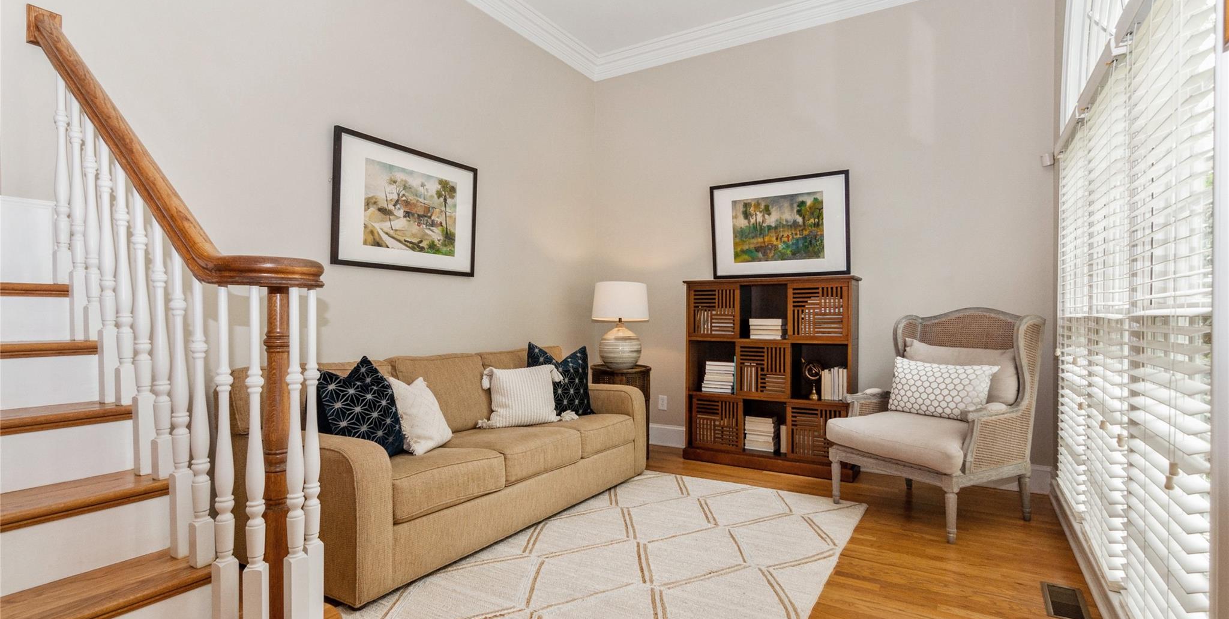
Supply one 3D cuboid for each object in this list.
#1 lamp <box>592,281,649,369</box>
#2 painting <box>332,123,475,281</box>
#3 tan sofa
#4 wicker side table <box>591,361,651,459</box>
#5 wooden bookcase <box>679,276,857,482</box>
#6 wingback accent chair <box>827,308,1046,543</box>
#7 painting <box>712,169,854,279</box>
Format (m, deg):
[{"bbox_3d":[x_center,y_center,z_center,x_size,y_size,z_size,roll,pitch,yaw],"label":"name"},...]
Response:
[{"bbox_3d":[0.052,0.122,4.327,0.449,0.685,0.449,0,0,0],"label":"lamp"},{"bbox_3d":[-1.241,-0.612,3.375,0.034,0.755,1.011,5,2,33],"label":"painting"},{"bbox_3d":[-0.785,0.719,3.209,0.972,0.870,2.191,0,-1,32],"label":"tan sofa"},{"bbox_3d":[0.056,0.818,4.321,0.477,0.699,0.477,0,0,0],"label":"wicker side table"},{"bbox_3d":[1.154,0.476,4.119,1.226,1.388,0.322,0,-1,30],"label":"wooden bookcase"},{"bbox_3d":[1.814,0.582,3.141,0.814,1.164,0.746,0,-1,-29],"label":"wingback accent chair"},{"bbox_3d":[1.253,-0.629,4.205,1.034,0.763,0.036,0,3,29],"label":"painting"}]

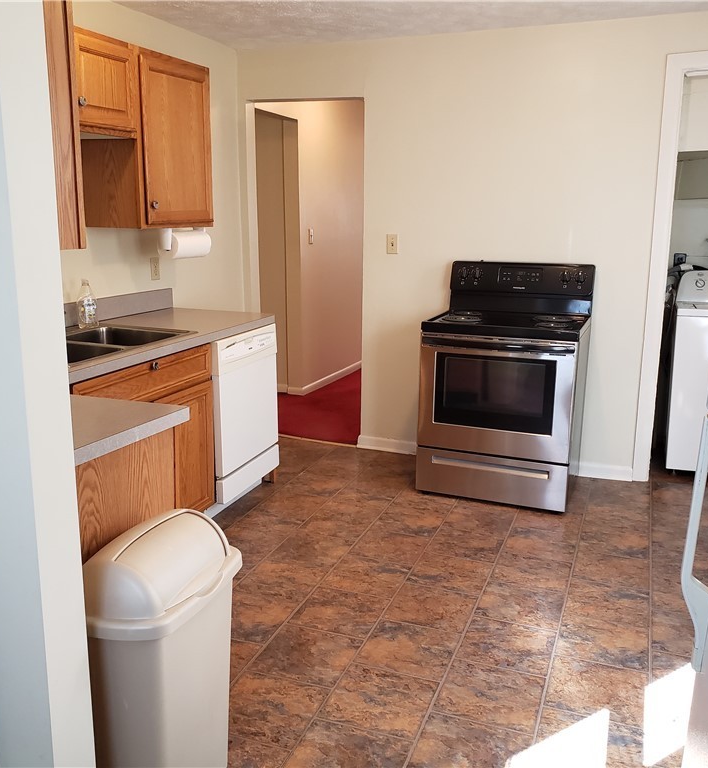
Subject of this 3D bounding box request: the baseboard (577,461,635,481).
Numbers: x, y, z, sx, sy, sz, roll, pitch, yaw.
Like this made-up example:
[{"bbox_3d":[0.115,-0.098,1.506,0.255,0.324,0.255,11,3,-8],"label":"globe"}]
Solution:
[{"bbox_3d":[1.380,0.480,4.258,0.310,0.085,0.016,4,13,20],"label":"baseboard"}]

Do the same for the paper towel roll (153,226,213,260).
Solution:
[{"bbox_3d":[-0.832,-0.683,3.748,0.135,0.145,0.285,4,13,20],"label":"paper towel roll"}]

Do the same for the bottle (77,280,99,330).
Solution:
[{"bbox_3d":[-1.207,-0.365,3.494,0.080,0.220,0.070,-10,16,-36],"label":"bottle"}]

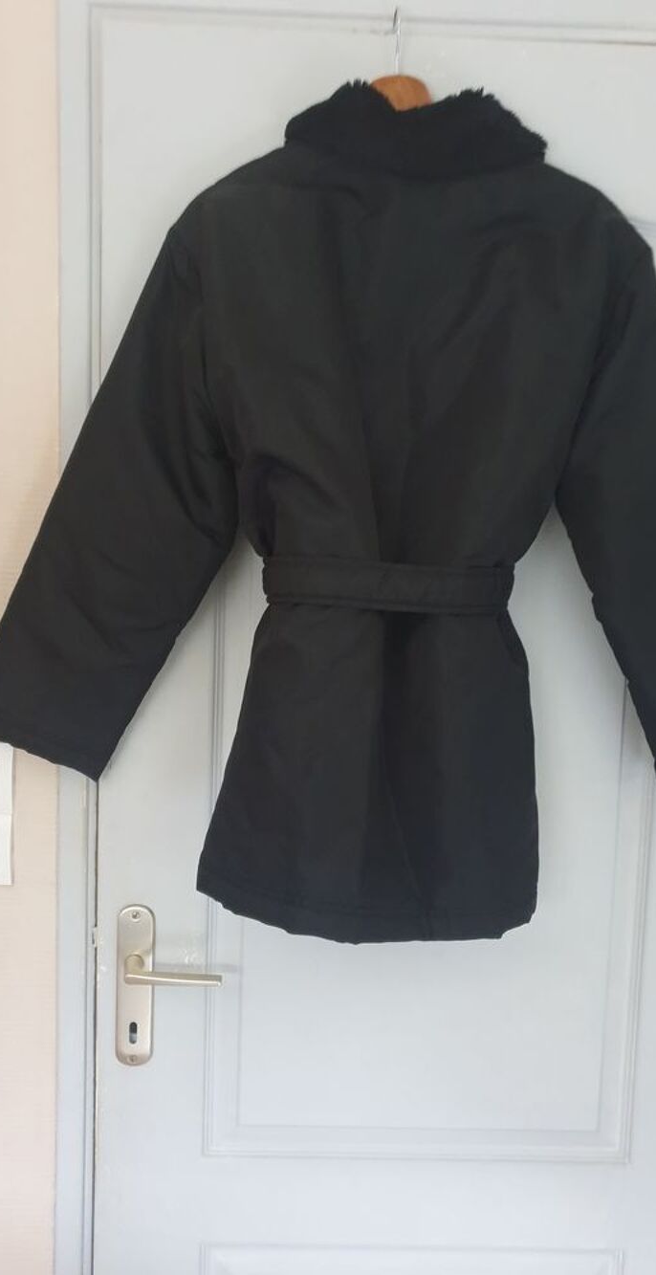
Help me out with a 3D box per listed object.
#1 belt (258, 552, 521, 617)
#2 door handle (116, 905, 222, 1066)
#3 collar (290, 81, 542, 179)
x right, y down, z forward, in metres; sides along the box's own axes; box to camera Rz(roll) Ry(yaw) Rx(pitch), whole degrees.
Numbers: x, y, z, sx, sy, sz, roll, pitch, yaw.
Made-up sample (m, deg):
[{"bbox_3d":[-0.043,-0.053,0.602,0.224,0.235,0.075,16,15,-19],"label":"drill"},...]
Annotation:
[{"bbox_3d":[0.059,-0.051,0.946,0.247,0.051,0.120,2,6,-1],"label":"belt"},{"bbox_3d":[-0.173,0.387,1.031,0.119,0.185,0.060,2,6,-1],"label":"door handle"},{"bbox_3d":[0.082,-0.470,0.894,0.244,0.086,0.140,2,6,-1],"label":"collar"}]

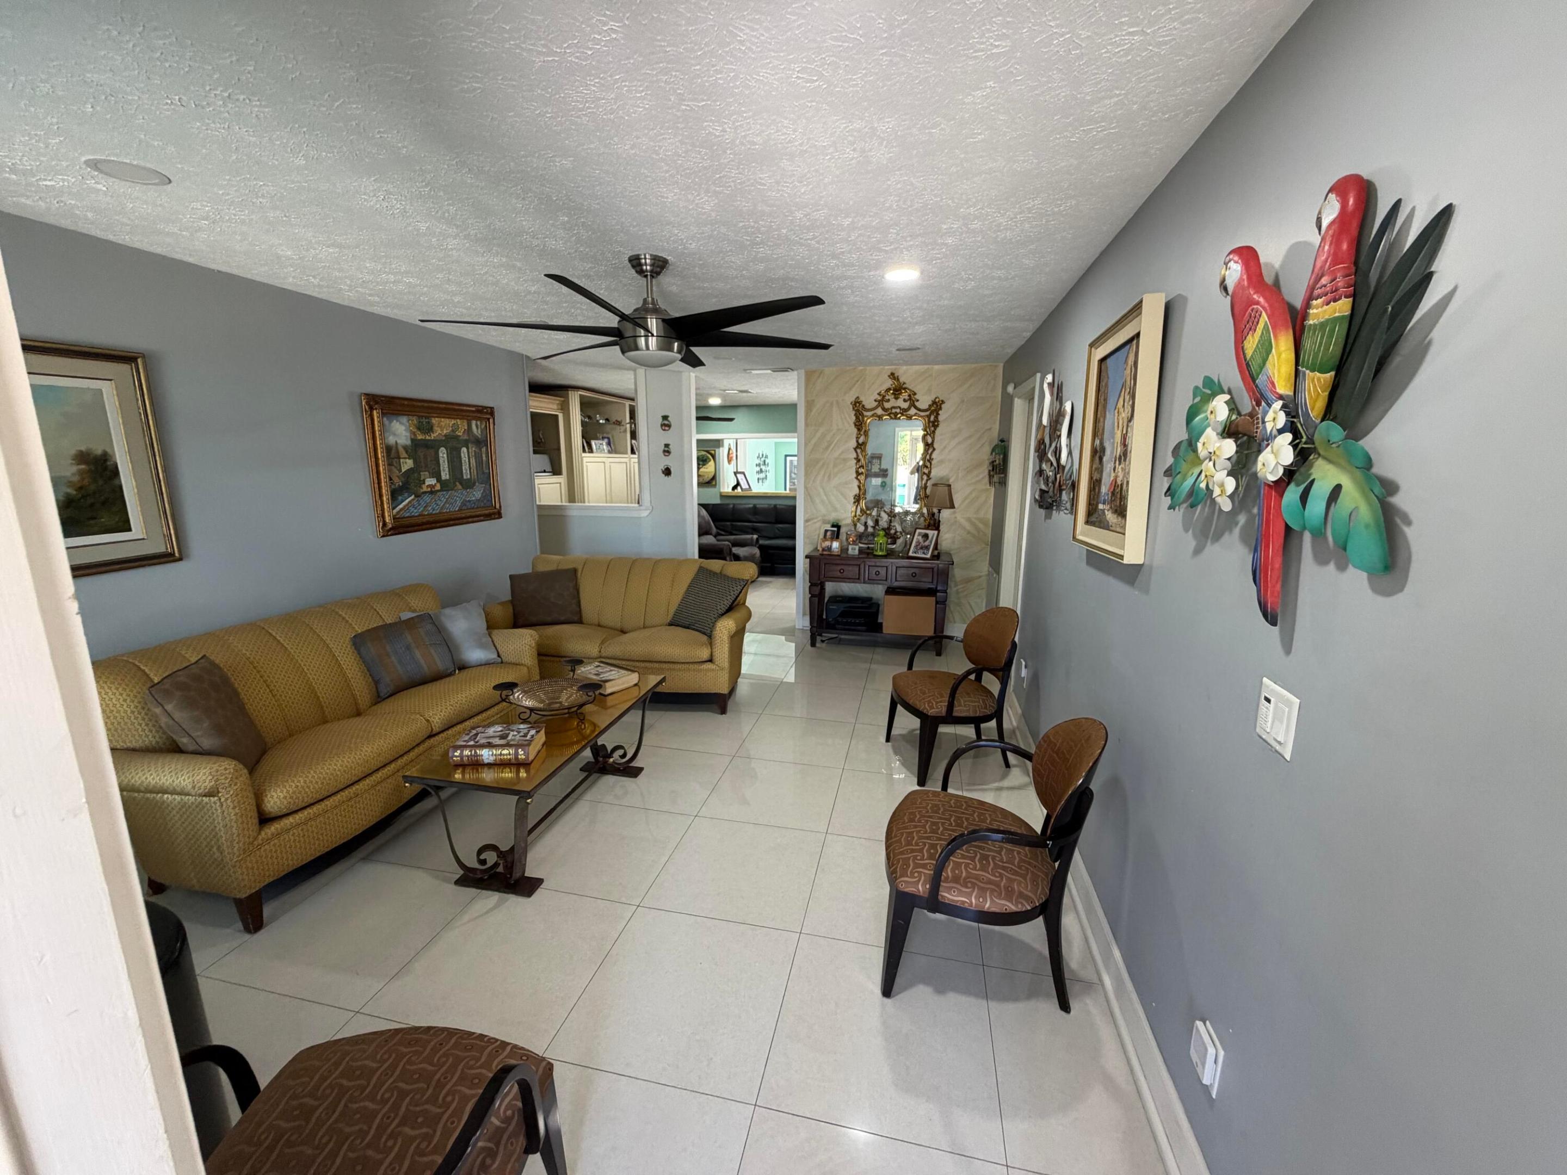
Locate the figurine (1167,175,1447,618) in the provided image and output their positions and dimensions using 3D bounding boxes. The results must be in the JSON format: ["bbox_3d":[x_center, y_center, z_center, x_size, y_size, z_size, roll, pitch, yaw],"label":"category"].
[{"bbox_3d":[0.876,-0.292,1.196,0.133,0.684,0.792,3,12,12],"label":"figurine"}]

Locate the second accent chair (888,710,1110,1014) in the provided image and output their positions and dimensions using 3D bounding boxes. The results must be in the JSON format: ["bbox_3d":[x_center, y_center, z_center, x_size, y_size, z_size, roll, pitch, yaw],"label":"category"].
[{"bbox_3d":[0.626,0.799,2.016,0.587,0.859,0.605,4,12,15],"label":"second accent chair"}]

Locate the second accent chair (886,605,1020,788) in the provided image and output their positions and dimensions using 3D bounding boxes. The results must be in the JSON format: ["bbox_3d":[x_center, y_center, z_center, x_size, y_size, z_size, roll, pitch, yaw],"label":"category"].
[{"bbox_3d":[0.884,0.513,3.366,0.600,0.865,0.580,-2,12,-11],"label":"second accent chair"}]

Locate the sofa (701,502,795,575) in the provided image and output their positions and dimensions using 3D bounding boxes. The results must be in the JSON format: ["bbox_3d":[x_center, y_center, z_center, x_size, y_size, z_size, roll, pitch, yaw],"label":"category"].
[{"bbox_3d":[-0.483,-0.716,9.044,1.875,0.944,0.938,3,12,12],"label":"sofa"}]

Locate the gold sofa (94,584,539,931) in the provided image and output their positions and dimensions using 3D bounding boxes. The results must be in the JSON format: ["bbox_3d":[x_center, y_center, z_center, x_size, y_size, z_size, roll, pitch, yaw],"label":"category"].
[{"bbox_3d":[-1.997,0.588,2.949,0.944,0.847,1.730,3,12,13],"label":"gold sofa"}]

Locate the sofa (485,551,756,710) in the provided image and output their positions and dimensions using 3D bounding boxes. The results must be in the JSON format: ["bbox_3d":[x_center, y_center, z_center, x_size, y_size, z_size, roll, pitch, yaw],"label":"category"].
[{"bbox_3d":[-1.082,0.292,4.420,1.760,0.840,0.820,2,12,7],"label":"sofa"}]

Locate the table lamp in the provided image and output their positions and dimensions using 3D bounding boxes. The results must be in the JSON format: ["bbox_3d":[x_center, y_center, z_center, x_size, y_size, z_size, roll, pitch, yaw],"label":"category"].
[{"bbox_3d":[1.284,-0.545,5.209,0.224,0.617,0.224,3,12,12],"label":"table lamp"}]

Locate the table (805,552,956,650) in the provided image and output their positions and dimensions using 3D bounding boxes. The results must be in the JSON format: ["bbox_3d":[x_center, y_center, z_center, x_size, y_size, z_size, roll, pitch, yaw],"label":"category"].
[{"bbox_3d":[0.816,0.115,5.407,1.190,0.800,0.410,3,12,12],"label":"table"}]

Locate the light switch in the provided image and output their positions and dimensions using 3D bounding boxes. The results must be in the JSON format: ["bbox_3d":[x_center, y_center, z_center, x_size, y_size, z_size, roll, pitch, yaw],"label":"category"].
[{"bbox_3d":[0.889,0.237,1.147,0.012,0.114,0.119,3,12,12],"label":"light switch"}]

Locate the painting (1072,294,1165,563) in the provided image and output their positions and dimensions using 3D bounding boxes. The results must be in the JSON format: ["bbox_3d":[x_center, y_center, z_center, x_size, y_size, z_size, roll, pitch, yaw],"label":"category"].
[{"bbox_3d":[1.118,-0.499,2.155,0.058,0.759,0.653,1,11,13],"label":"painting"}]

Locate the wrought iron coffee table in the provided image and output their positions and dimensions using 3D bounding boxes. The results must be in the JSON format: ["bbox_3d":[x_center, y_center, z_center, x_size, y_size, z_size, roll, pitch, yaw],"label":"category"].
[{"bbox_3d":[-0.976,0.808,2.825,0.490,0.484,1.222,3,12,12],"label":"wrought iron coffee table"}]

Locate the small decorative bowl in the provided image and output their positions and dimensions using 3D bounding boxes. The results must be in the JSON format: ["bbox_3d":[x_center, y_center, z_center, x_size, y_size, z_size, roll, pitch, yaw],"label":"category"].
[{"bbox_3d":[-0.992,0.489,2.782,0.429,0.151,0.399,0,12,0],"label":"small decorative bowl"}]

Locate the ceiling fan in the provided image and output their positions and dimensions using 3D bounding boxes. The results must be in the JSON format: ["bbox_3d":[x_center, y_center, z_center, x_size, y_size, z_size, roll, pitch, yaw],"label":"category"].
[{"bbox_3d":[-0.570,-1.163,2.711,1.670,0.455,1.760,3,12,12],"label":"ceiling fan"}]

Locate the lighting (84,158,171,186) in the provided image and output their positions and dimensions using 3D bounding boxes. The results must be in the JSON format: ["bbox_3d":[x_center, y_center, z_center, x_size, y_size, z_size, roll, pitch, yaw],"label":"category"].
[{"bbox_3d":[-1.946,-1.224,1.887,0.188,0.018,0.188,3,12,12],"label":"lighting"}]

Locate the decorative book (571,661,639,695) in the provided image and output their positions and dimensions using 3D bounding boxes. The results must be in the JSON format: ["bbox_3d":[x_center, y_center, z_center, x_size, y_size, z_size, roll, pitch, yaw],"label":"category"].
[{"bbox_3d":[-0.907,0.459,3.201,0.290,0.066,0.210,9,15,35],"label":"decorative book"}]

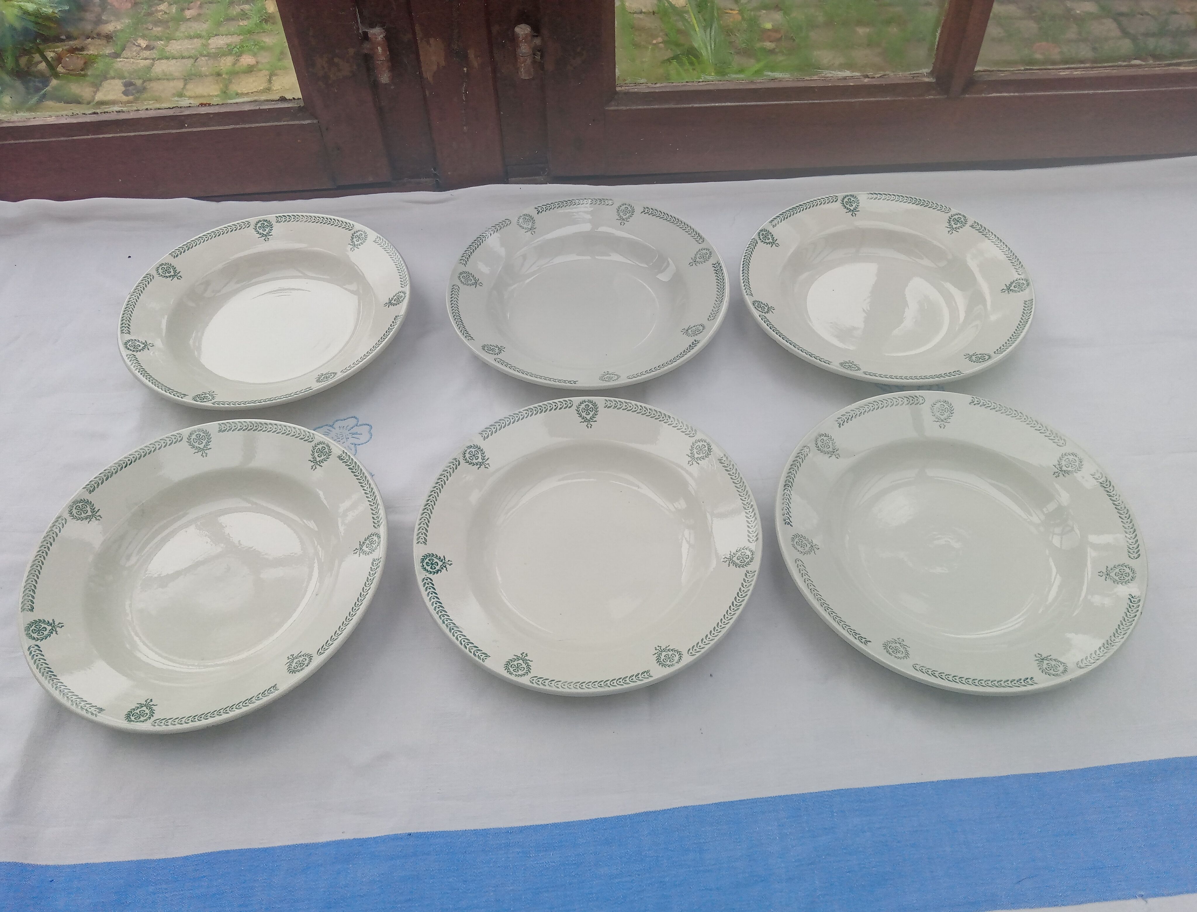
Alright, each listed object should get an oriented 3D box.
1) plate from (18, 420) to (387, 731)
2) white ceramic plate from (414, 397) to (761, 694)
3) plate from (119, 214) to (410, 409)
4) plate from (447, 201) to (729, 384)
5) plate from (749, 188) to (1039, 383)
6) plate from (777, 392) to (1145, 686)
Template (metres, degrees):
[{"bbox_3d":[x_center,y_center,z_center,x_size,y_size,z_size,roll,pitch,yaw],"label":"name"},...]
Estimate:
[{"bbox_3d":[-0.256,0.079,0.659,0.233,0.038,0.233,-1,51,1],"label":"plate"},{"bbox_3d":[-0.007,0.060,0.666,0.233,0.038,0.233,-1,51,1],"label":"white ceramic plate"},{"bbox_3d":[-0.270,-0.115,0.817,0.233,0.038,0.233,-1,51,1],"label":"plate"},{"bbox_3d":[-0.008,-0.130,0.822,0.233,0.038,0.233,-1,51,1],"label":"plate"},{"bbox_3d":[0.234,-0.133,0.816,0.233,0.038,0.233,-1,51,1],"label":"plate"},{"bbox_3d":[0.236,0.058,0.660,0.233,0.038,0.233,-1,51,1],"label":"plate"}]

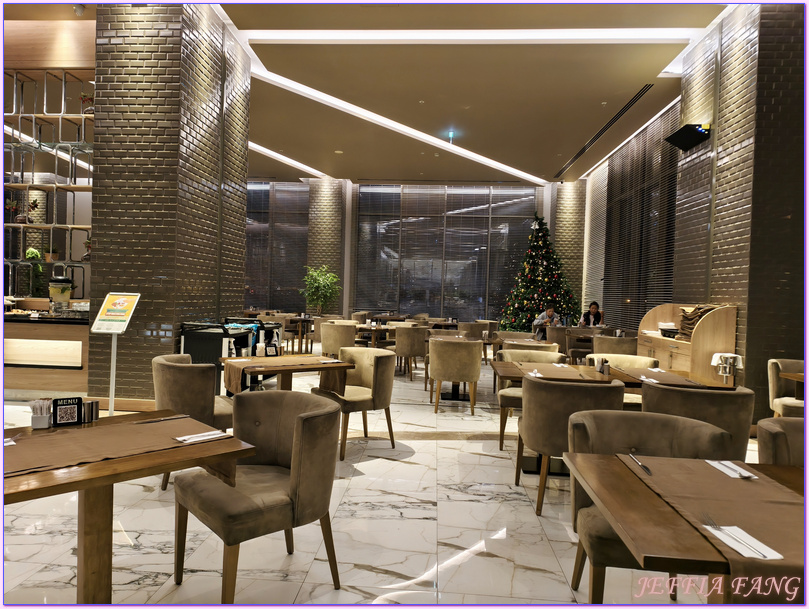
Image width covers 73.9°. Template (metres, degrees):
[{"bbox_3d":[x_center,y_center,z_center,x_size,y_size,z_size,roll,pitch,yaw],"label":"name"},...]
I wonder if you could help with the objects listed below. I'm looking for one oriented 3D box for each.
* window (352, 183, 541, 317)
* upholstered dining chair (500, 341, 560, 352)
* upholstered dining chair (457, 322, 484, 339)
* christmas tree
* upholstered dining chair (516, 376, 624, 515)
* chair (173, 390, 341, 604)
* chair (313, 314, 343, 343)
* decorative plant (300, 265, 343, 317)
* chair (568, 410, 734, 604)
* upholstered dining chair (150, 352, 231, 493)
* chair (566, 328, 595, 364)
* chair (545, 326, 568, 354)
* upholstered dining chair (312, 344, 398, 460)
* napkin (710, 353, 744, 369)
[{"bbox_3d":[1.167,-1.294,15.386,5.071,4.140,0.150,2,1,3],"label":"window"},{"bbox_3d":[1.373,0.835,6.134,0.590,0.800,0.600,2,1,4],"label":"upholstered dining chair"},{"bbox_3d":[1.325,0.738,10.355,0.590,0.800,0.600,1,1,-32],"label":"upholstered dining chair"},{"bbox_3d":[3.428,-0.568,13.409,2.080,3.409,2.080,2,1,3],"label":"christmas tree"},{"bbox_3d":[1.044,0.869,3.456,0.590,0.800,0.600,2,1,4],"label":"upholstered dining chair"},{"bbox_3d":[-0.608,0.834,2.371,0.600,0.800,0.575,1,2,-43],"label":"chair"},{"bbox_3d":[-1.497,0.648,10.625,0.590,0.800,0.600,1,2,-42],"label":"chair"},{"bbox_3d":[-2.145,-0.031,13.857,1.050,1.995,1.000,2,1,3],"label":"decorative plant"},{"bbox_3d":[0.951,0.887,2.126,0.590,0.800,0.600,2,1,7],"label":"chair"},{"bbox_3d":[-1.424,0.782,3.721,0.600,0.800,0.575,1,1,-29],"label":"upholstered dining chair"},{"bbox_3d":[3.023,0.842,9.063,0.590,0.800,0.600,2,1,4],"label":"chair"},{"bbox_3d":[2.696,0.805,9.221,0.575,0.800,0.600,2,1,6],"label":"chair"},{"bbox_3d":[-0.418,0.808,4.535,0.600,0.800,0.590,1,2,-38],"label":"upholstered dining chair"},{"bbox_3d":[2.907,0.506,4.843,0.279,0.131,0.170,2,1,9],"label":"napkin"}]

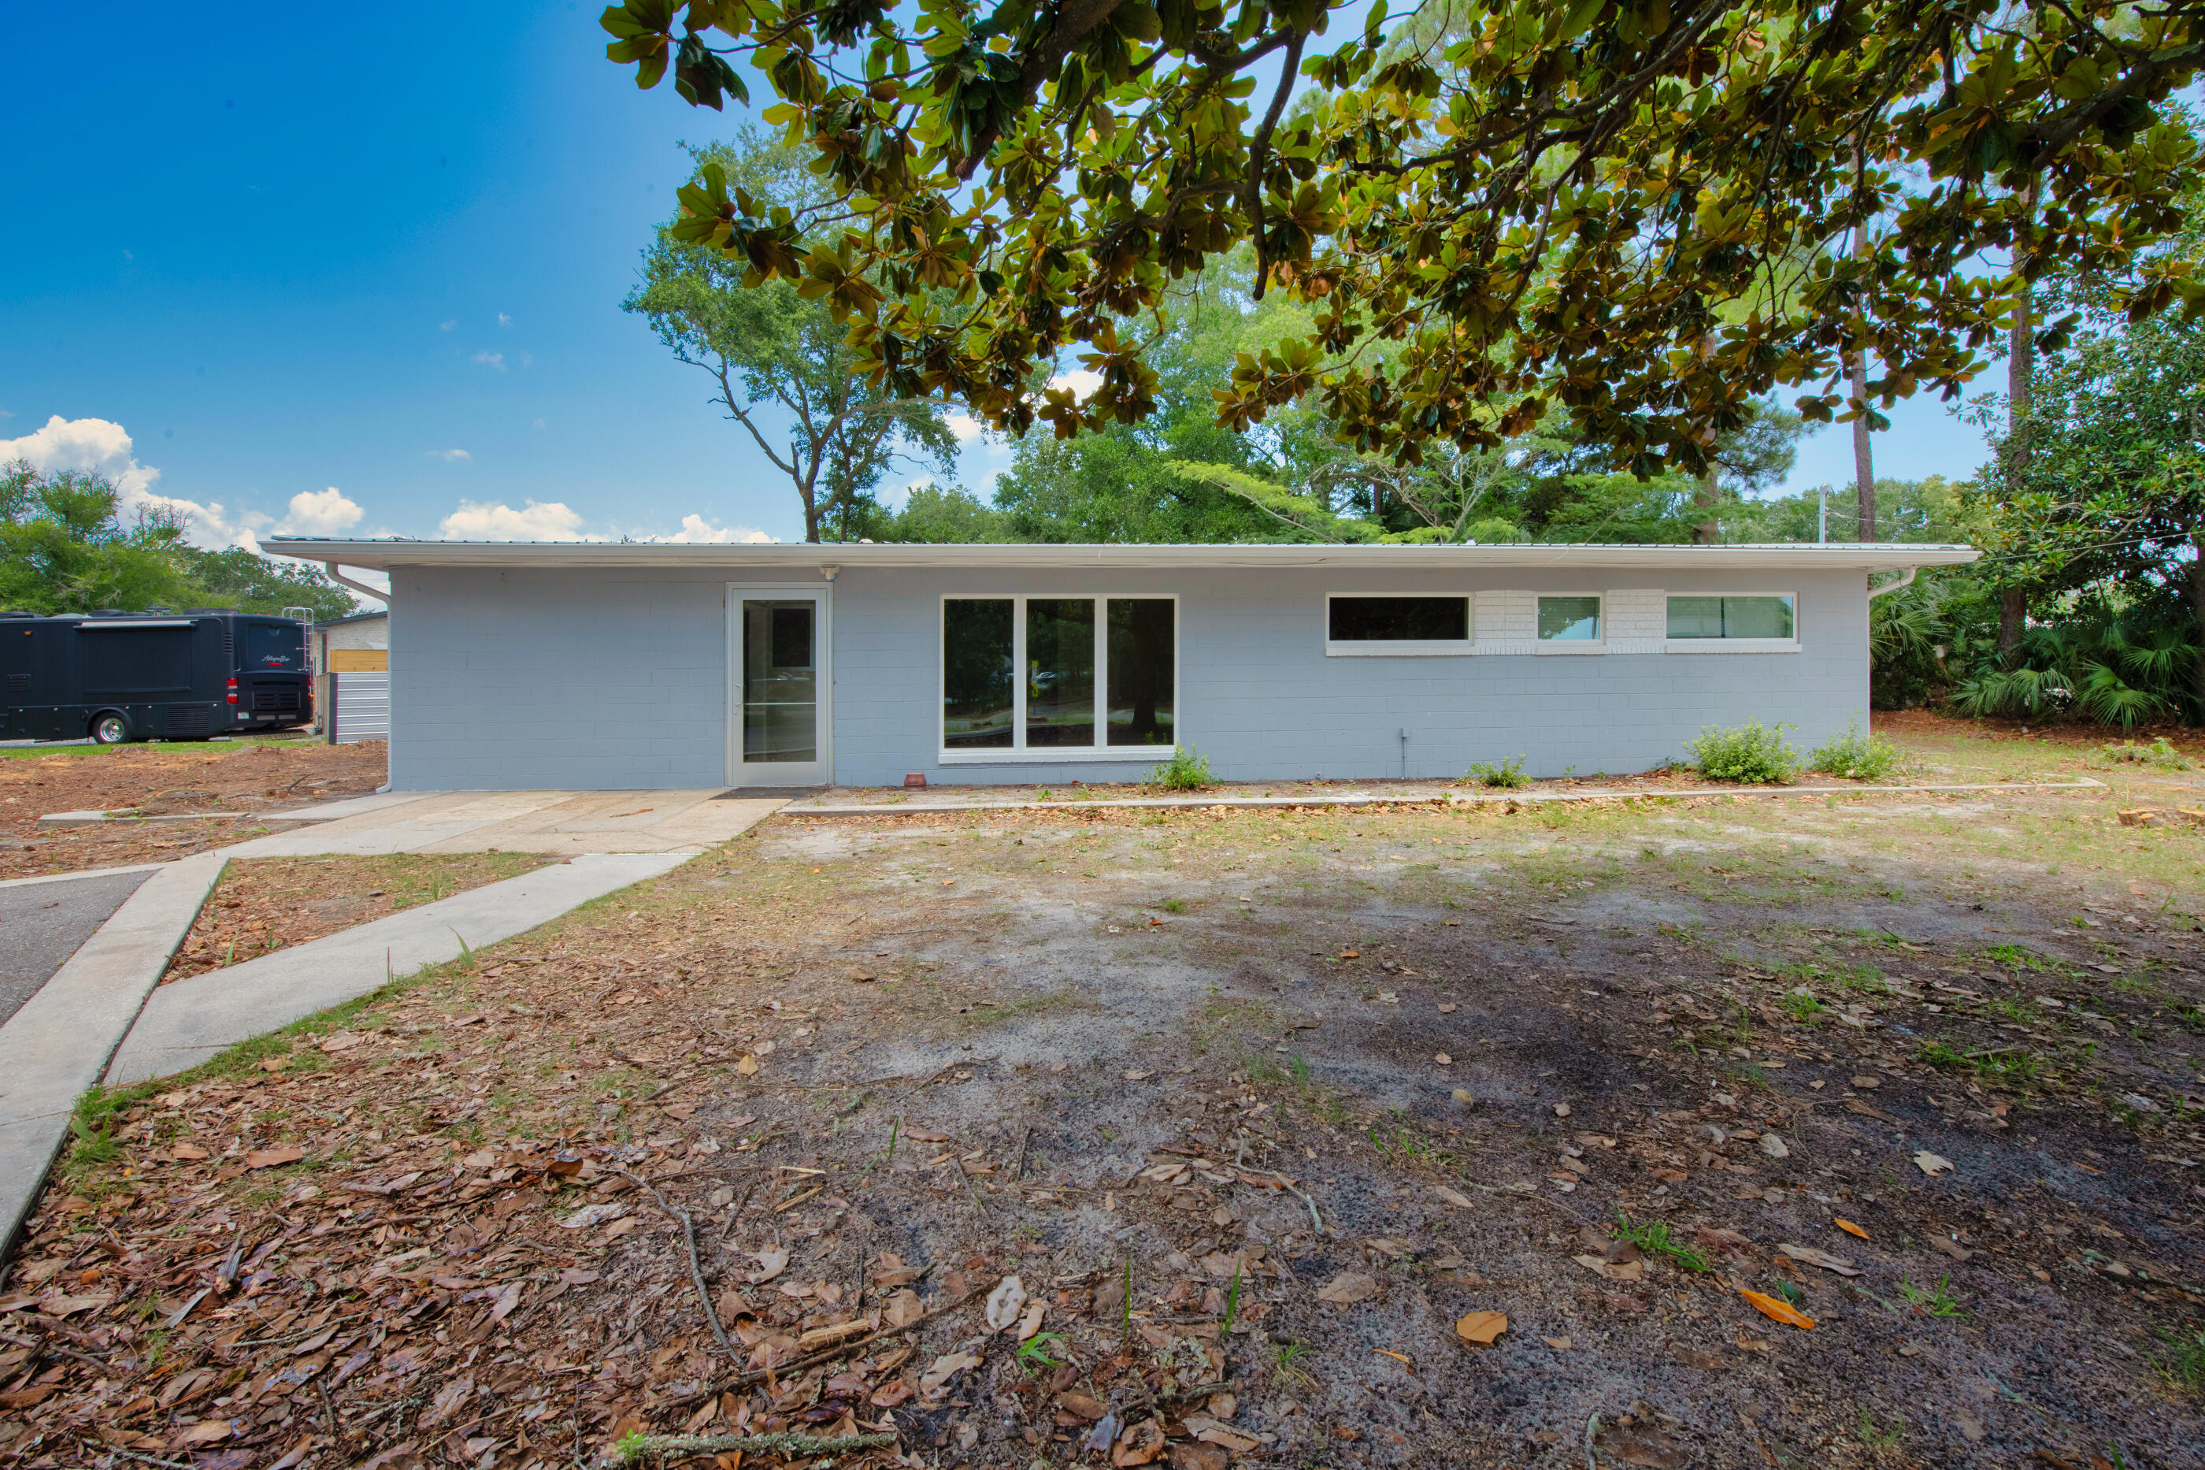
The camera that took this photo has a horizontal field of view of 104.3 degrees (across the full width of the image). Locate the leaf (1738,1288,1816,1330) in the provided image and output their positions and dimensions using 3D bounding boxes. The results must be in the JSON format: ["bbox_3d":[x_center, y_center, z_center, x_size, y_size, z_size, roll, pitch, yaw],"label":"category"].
[{"bbox_3d":[1.414,1.202,1.799,0.068,0.025,0.125,-2,4,-27],"label":"leaf"}]

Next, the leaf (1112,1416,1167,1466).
[{"bbox_3d":[0.062,1.213,1.471,0.100,0.035,0.062,-2,4,-34],"label":"leaf"}]

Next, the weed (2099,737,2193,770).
[{"bbox_3d":[14.124,0.256,11.600,0.750,0.330,0.620,0,3,0],"label":"weed"}]

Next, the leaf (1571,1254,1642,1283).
[{"bbox_3d":[1.147,1.197,1.922,0.151,0.020,0.068,0,3,8],"label":"leaf"}]

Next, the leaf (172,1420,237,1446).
[{"bbox_3d":[-1.559,1.217,1.493,0.090,0.030,0.057,0,3,-2],"label":"leaf"}]

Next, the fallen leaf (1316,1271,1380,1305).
[{"bbox_3d":[0.538,1.198,1.855,0.076,0.022,0.132,3,4,42],"label":"fallen leaf"}]

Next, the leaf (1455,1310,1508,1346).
[{"bbox_3d":[0.776,1.207,1.752,0.128,0.020,0.073,-3,4,-38],"label":"leaf"}]

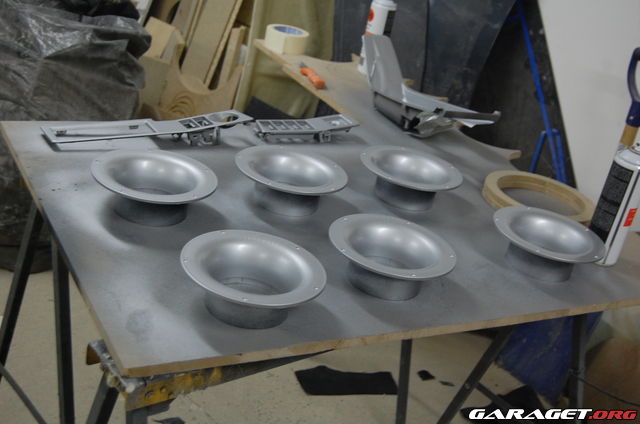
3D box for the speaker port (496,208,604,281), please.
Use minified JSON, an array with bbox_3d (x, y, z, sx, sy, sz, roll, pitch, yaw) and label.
[{"bbox_3d":[0.366,0.060,1.395,0.186,0.061,0.186,20,26,15],"label":"speaker port"}]

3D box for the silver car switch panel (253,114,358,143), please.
[{"bbox_3d":[-0.032,-0.167,1.704,0.240,0.035,0.066,-4,30,-34],"label":"silver car switch panel"}]

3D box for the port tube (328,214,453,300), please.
[{"bbox_3d":[0.098,0.072,1.233,0.186,0.061,0.186,16,25,5],"label":"port tube"}]

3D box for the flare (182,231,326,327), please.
[{"bbox_3d":[-0.089,0.094,1.092,0.186,0.061,0.186,12,25,-4],"label":"flare"}]

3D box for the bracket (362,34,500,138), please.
[{"bbox_3d":[0.260,-0.294,1.962,0.255,0.168,0.275,-4,30,-34],"label":"bracket"}]

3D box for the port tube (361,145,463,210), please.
[{"bbox_3d":[0.157,-0.054,1.529,0.186,0.061,0.186,16,25,5],"label":"port tube"}]

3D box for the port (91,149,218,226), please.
[{"bbox_3d":[-0.250,-0.031,1.276,0.186,0.061,0.186,8,25,-11],"label":"port"}]

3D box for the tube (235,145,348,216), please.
[{"bbox_3d":[-0.052,-0.046,1.407,0.186,0.061,0.186,12,25,-2],"label":"tube"}]

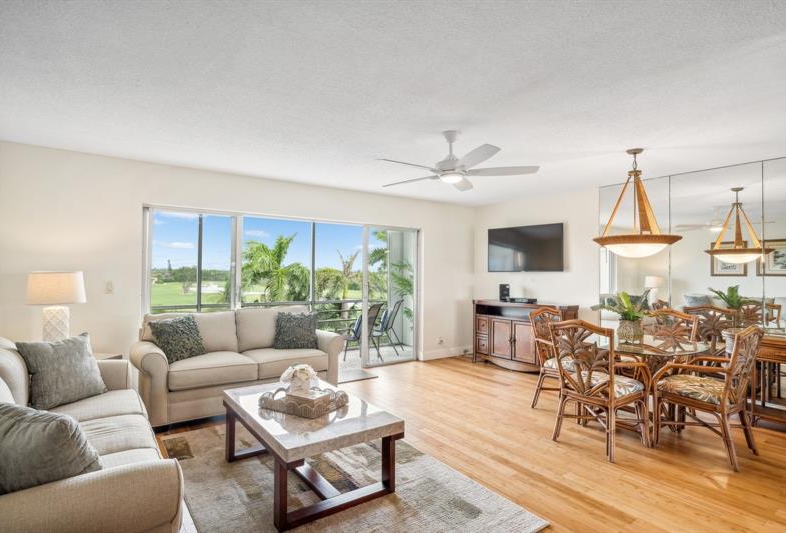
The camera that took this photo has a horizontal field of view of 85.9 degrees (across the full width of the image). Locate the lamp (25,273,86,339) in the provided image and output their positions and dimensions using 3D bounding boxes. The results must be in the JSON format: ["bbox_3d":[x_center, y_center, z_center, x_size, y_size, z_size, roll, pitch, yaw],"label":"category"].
[{"bbox_3d":[-2.735,0.422,3.420,0.390,0.730,0.390,1,-1,-39],"label":"lamp"}]

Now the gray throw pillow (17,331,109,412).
[{"bbox_3d":[-2.189,0.677,2.815,0.160,0.450,0.460,-29,-11,18],"label":"gray throw pillow"}]

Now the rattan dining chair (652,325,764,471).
[{"bbox_3d":[2.424,0.924,3.234,0.590,1.000,0.600,1,-1,-37],"label":"rattan dining chair"}]

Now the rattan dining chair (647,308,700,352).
[{"bbox_3d":[2.649,0.937,4.170,0.600,1.000,0.590,1,-1,-37],"label":"rattan dining chair"}]

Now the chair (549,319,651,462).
[{"bbox_3d":[1.620,0.902,3.337,0.600,0.980,0.590,1,-1,-35],"label":"chair"}]

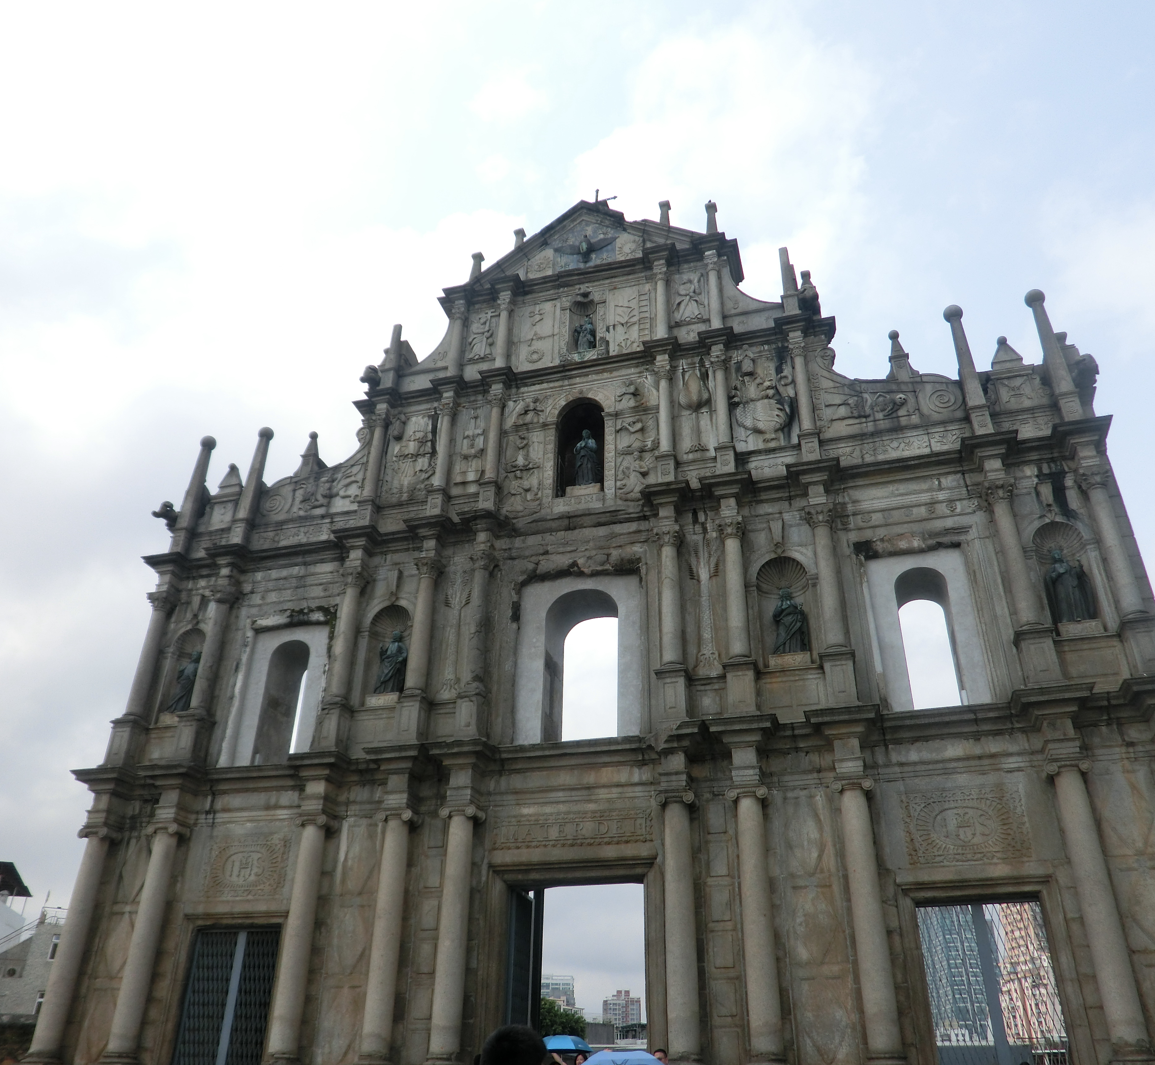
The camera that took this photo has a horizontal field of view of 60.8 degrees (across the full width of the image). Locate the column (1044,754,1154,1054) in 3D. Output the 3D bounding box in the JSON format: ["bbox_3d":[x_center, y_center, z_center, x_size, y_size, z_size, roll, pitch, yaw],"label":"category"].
[{"bbox_3d":[8.718,6.154,16.475,0.700,4.620,0.680,-8,-31,14],"label":"column"}]

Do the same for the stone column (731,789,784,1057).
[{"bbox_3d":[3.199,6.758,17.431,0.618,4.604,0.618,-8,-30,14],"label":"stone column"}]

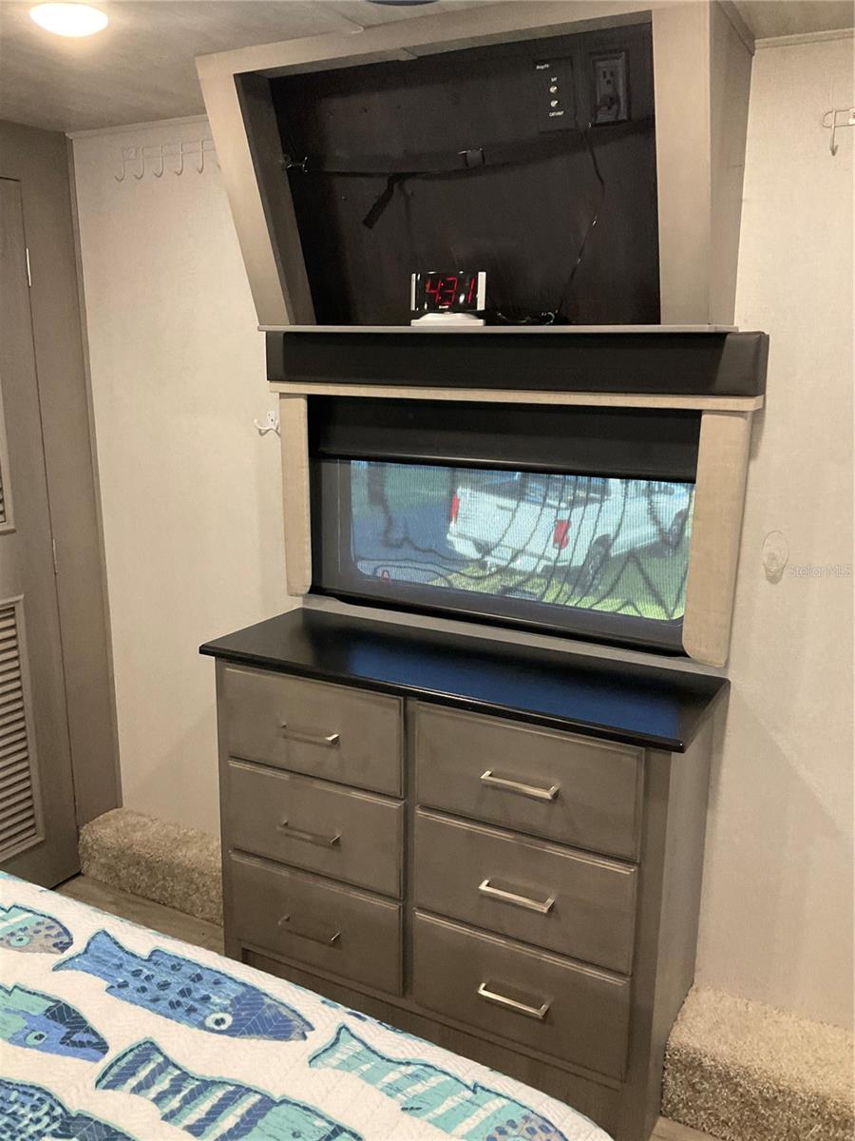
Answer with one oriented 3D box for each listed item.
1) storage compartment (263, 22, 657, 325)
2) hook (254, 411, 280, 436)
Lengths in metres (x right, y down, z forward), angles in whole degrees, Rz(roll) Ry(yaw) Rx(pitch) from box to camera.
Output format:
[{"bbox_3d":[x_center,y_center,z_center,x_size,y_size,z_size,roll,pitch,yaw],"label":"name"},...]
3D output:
[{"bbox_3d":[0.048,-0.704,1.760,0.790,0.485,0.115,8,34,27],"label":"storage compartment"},{"bbox_3d":[-0.387,-0.361,2.307,0.068,0.044,0.028,8,15,27],"label":"hook"}]

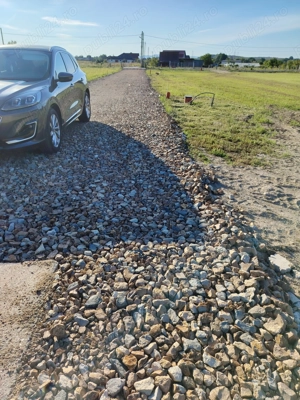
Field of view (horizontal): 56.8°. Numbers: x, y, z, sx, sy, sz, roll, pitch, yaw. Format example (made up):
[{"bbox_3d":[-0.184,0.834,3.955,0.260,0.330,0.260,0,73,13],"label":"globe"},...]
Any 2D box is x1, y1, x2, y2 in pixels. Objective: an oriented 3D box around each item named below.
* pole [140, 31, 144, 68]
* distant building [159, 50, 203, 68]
[{"bbox_3d":[-1.905,-39.961,73.939,0.550,8.655,0.450,0,26,0],"label":"pole"},{"bbox_3d":[10.770,-48.740,95.792,14.570,4.906,9.000,3,27,5],"label":"distant building"}]

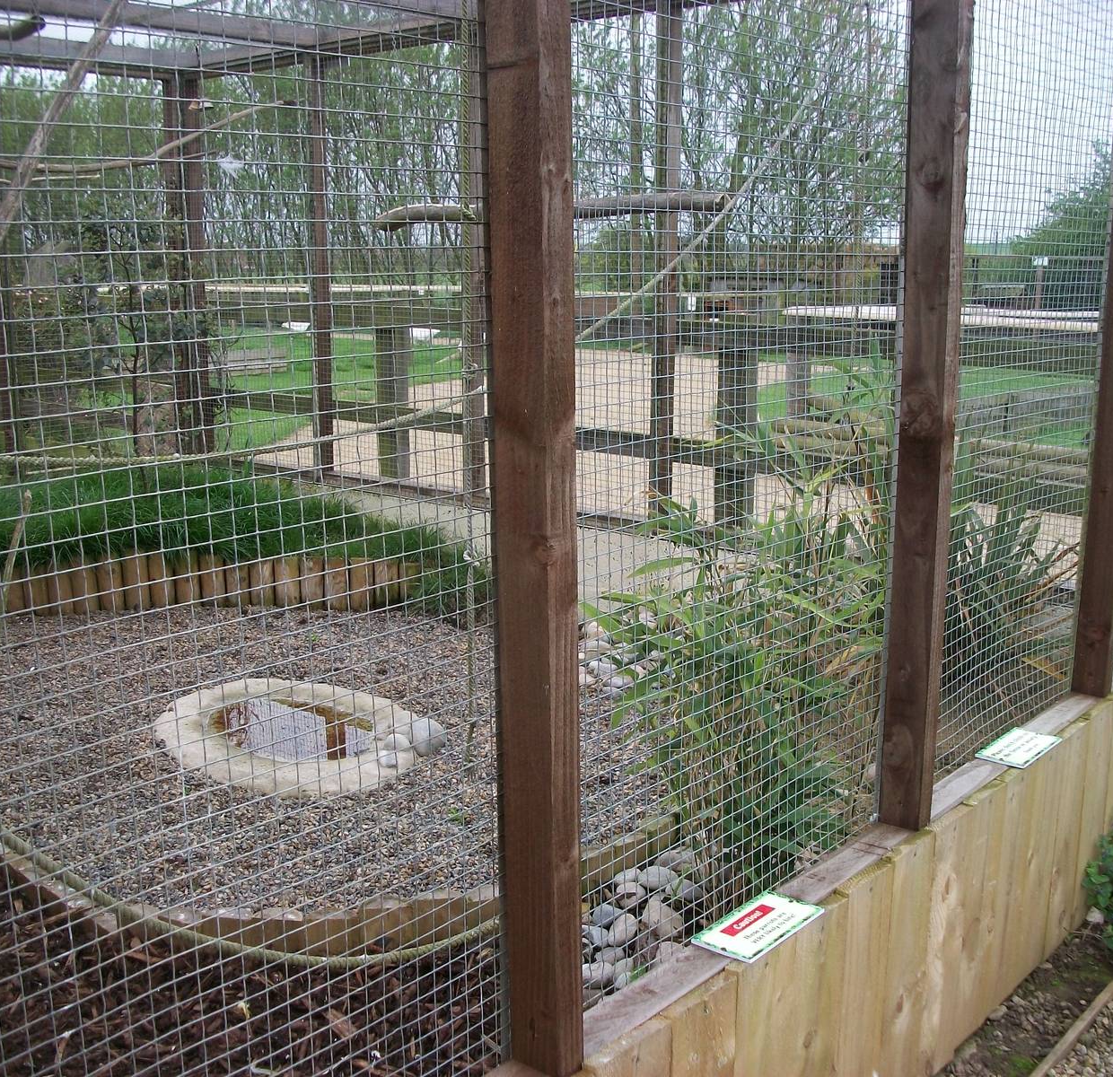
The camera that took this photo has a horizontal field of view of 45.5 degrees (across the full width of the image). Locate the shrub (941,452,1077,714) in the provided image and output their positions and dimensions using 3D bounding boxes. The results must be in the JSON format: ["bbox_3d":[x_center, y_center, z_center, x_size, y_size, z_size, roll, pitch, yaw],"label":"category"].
[{"bbox_3d":[1.166,0.078,3.452,0.434,0.667,0.424,4,13,19],"label":"shrub"}]

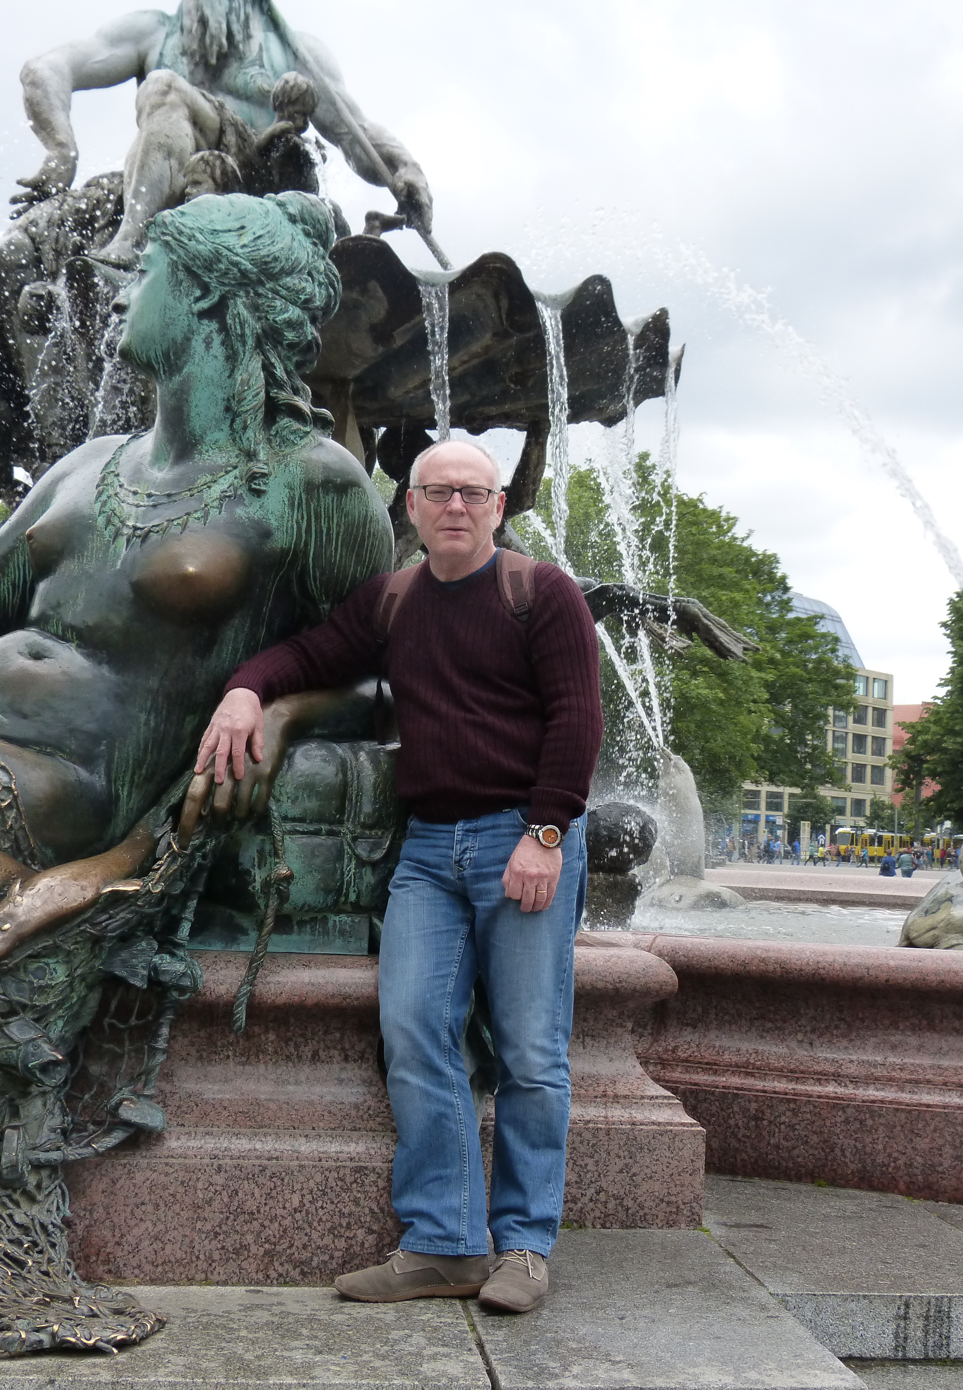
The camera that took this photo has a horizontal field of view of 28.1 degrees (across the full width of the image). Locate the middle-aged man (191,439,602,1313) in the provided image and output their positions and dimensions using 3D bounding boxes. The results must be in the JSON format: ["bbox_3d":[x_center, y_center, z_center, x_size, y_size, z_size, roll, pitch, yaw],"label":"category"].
[{"bbox_3d":[-0.171,0.344,3.900,0.780,1.740,0.480,0,-4,18],"label":"middle-aged man"}]

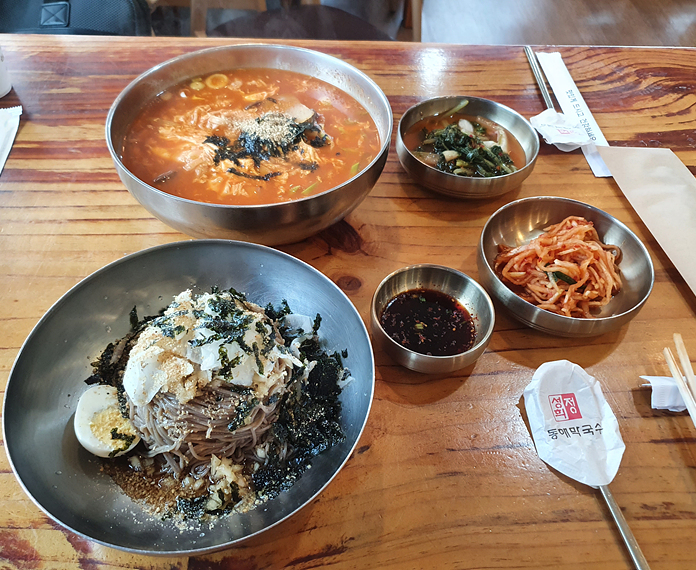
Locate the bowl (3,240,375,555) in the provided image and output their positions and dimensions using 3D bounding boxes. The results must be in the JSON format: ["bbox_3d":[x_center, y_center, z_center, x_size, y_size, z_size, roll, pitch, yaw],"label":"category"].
[{"bbox_3d":[-0.088,0.067,0.354,0.204,0.063,0.204,1,50,-1],"label":"bowl"}]

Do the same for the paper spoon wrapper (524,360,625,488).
[{"bbox_3d":[0.145,0.089,0.373,0.062,0.018,0.090,-3,50,-5],"label":"paper spoon wrapper"}]

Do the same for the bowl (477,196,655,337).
[{"bbox_3d":[0.162,-0.009,0.441,0.127,0.043,0.127,1,50,-1],"label":"bowl"}]

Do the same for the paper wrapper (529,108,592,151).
[{"bbox_3d":[0.216,-0.156,0.579,0.057,0.025,0.075,2,50,-1],"label":"paper wrapper"}]

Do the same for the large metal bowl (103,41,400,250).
[{"bbox_3d":[-0.078,-0.112,0.493,0.226,0.082,0.226,1,50,-1],"label":"large metal bowl"}]

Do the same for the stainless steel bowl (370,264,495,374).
[{"bbox_3d":[0.061,0.026,0.414,0.085,0.033,0.085,1,50,-1],"label":"stainless steel bowl"}]

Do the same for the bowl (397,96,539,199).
[{"bbox_3d":[0.110,-0.123,0.535,0.129,0.043,0.129,1,50,-1],"label":"bowl"}]

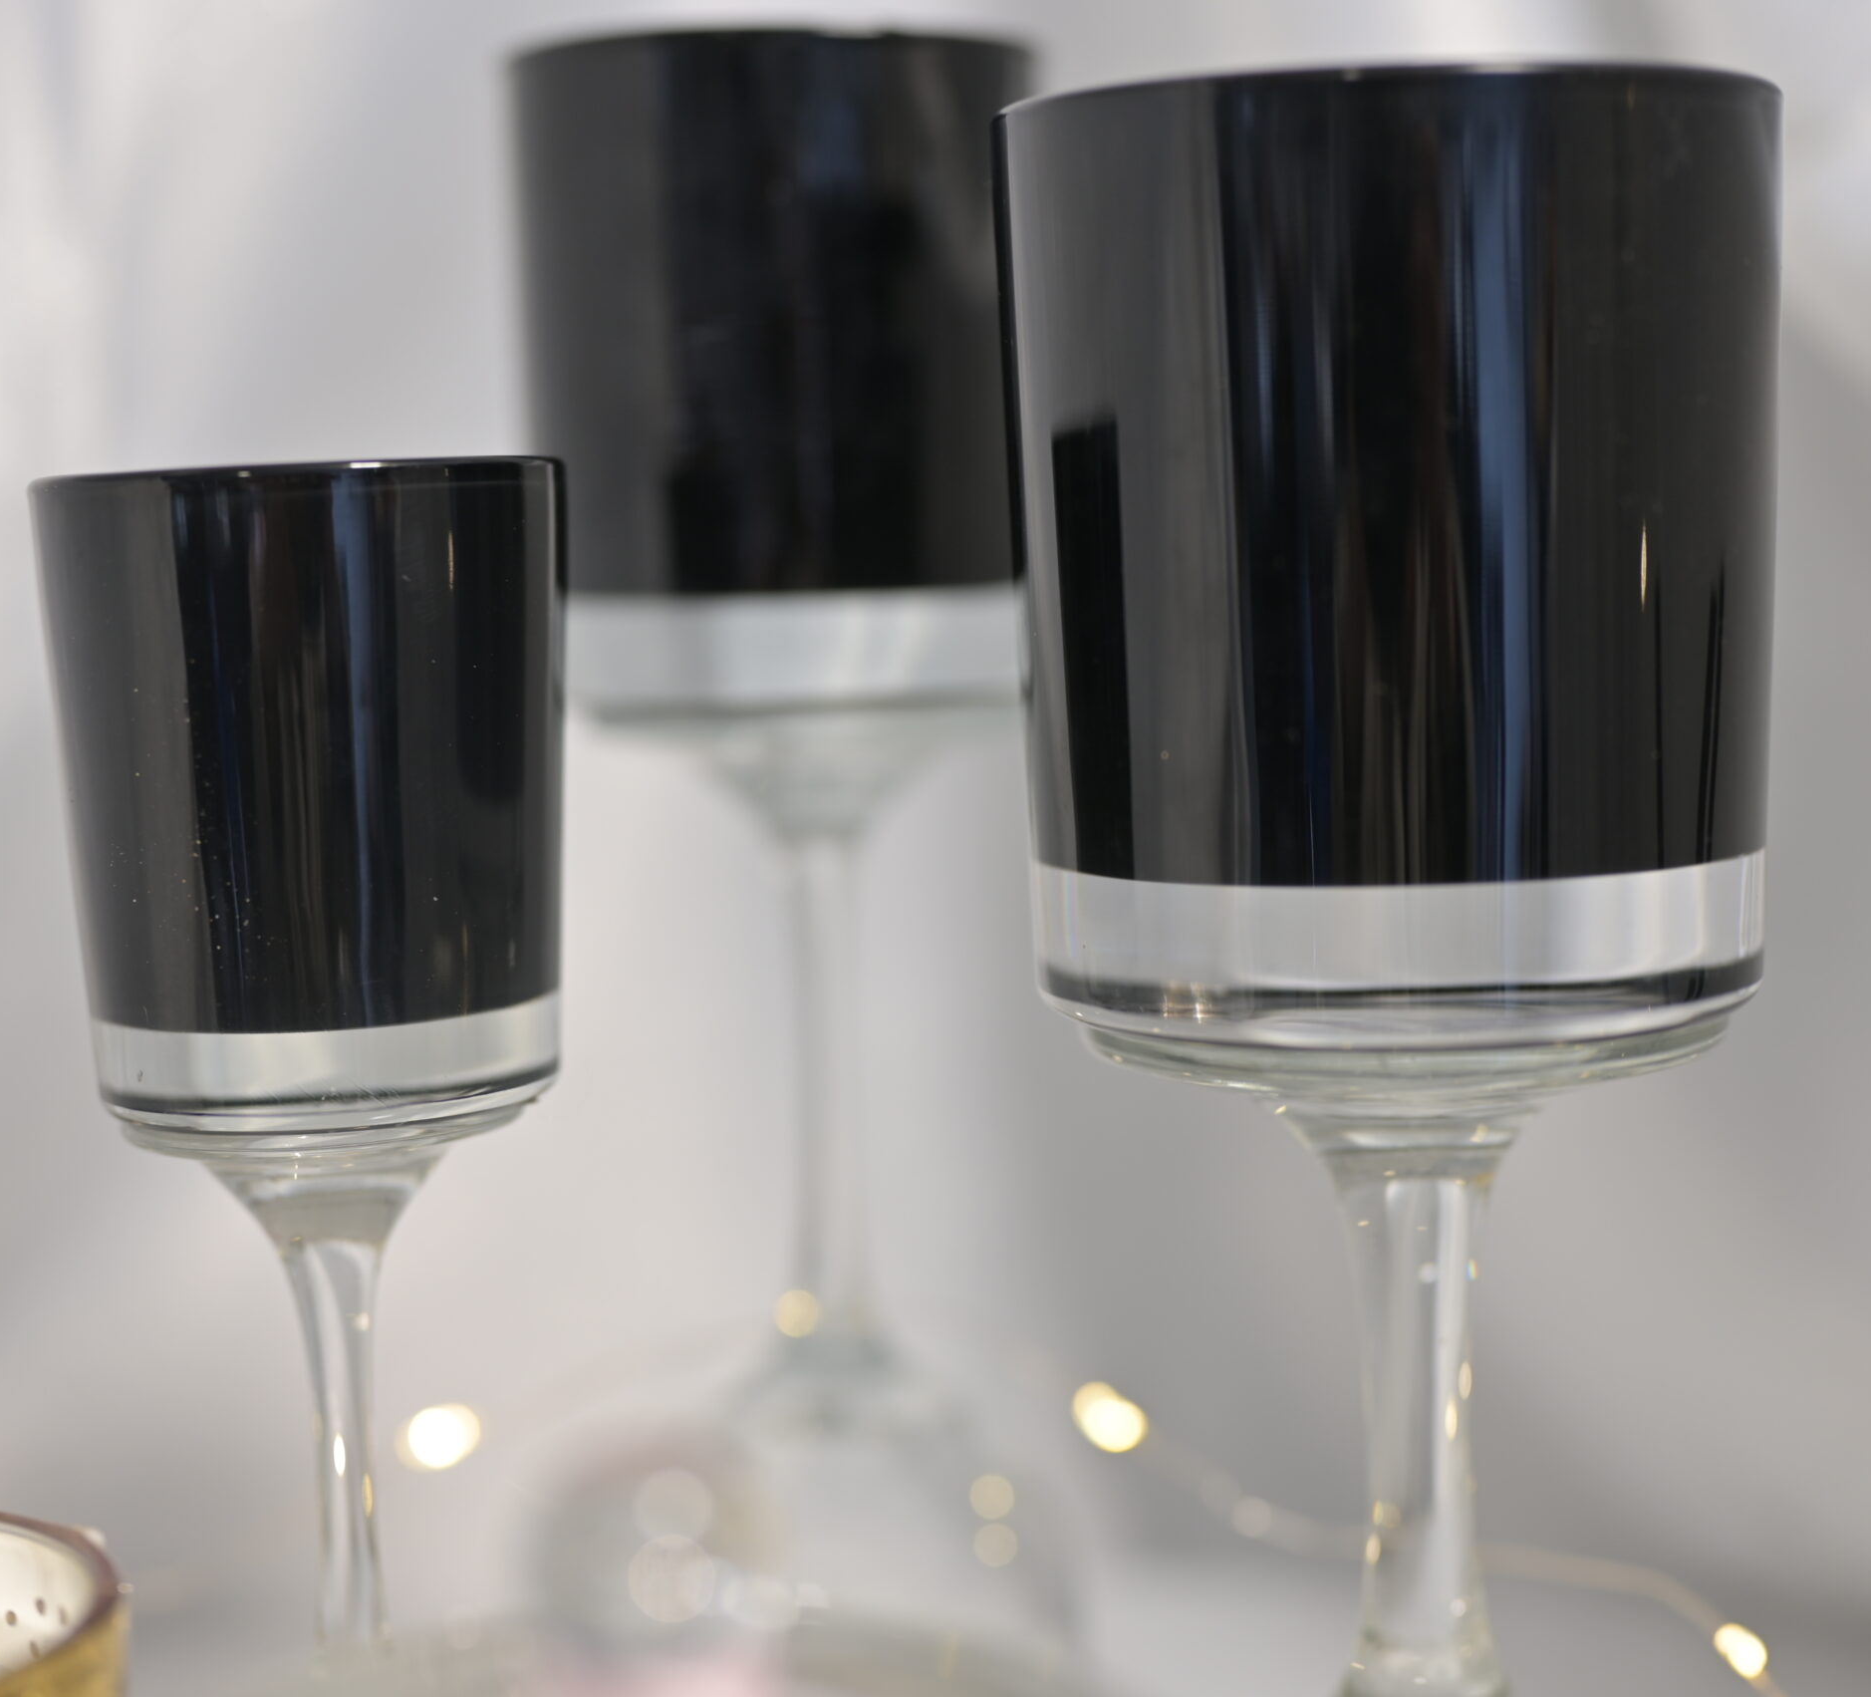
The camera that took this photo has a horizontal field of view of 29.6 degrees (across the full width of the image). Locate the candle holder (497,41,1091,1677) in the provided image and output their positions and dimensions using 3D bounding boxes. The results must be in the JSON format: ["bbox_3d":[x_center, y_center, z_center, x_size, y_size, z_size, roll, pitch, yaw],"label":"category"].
[{"bbox_3d":[-0.025,-0.001,0.658,0.099,0.288,0.099,-2,6,0],"label":"candle holder"}]

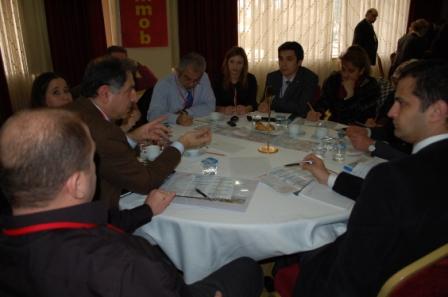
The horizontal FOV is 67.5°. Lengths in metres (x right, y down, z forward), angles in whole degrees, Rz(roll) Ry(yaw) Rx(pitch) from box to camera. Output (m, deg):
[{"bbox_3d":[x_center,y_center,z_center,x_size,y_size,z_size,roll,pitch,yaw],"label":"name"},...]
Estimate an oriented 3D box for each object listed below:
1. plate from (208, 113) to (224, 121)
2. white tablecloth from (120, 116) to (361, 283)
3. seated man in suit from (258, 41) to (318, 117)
[{"bbox_3d":[-0.059,-0.239,2.575,0.135,0.035,0.135,0,17,0],"label":"plate"},{"bbox_3d":[0.062,0.332,2.062,1.820,0.750,1.820,0,17,0],"label":"white tablecloth"},{"bbox_3d":[0.469,-0.169,2.703,0.540,1.320,0.780,10,20,29],"label":"seated man in suit"}]

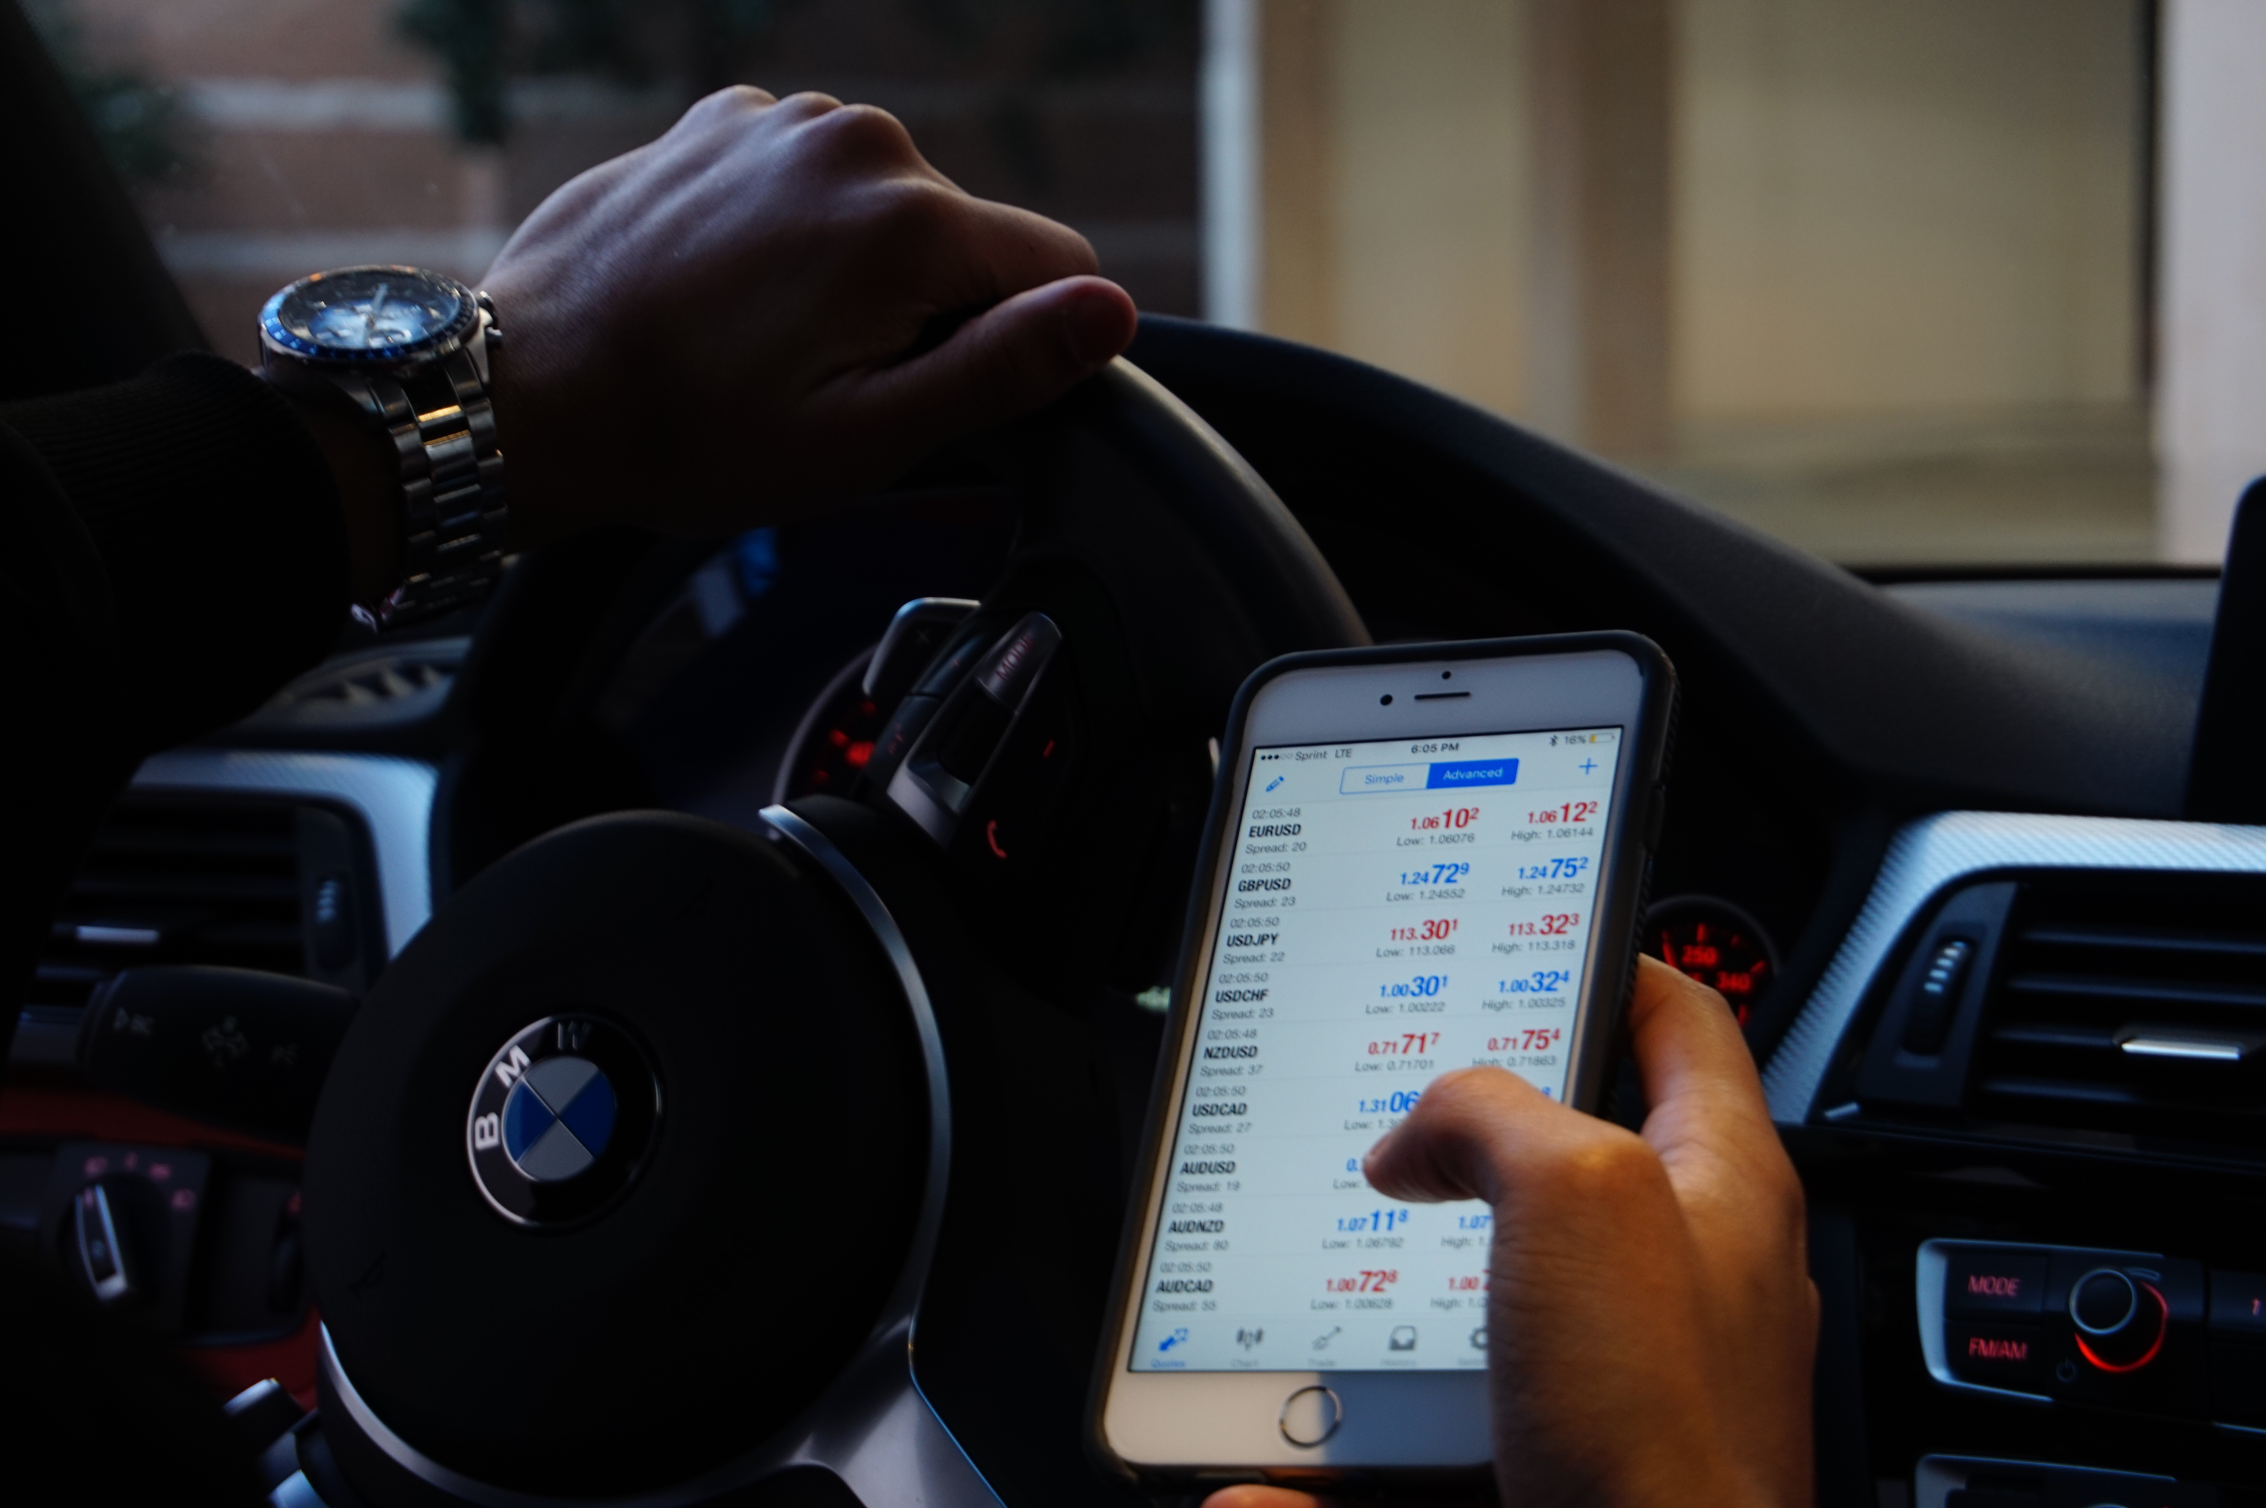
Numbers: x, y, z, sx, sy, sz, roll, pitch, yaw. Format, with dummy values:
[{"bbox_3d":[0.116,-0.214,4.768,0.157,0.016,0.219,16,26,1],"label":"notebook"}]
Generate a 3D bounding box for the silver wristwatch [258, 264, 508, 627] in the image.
[{"bbox_3d":[-0.148,-0.060,0.916,0.047,0.061,0.063,-19,38,-30],"label":"silver wristwatch"}]

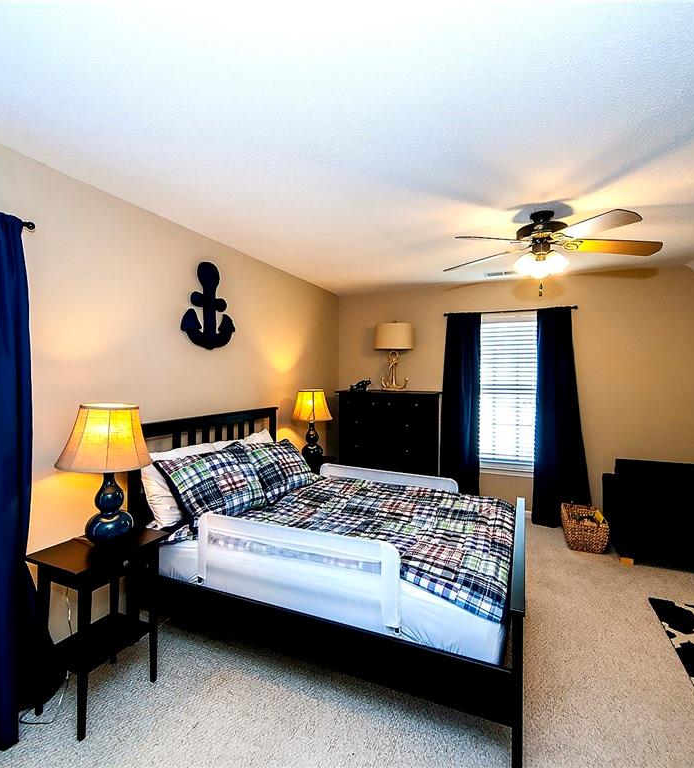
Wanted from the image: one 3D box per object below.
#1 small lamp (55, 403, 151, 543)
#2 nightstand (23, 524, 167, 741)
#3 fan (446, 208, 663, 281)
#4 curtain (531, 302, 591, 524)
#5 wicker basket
[{"bbox_3d":[-1.136,0.419,1.974,0.400,0.640,0.400,1,1,23],"label":"small lamp"},{"bbox_3d":[-1.126,1.089,1.899,0.352,0.705,0.455,1,1,26],"label":"nightstand"},{"bbox_3d":[1.173,-0.834,2.495,1.300,0.400,1.300,1,1,23],"label":"fan"},{"bbox_3d":[2.093,0.332,4.037,0.480,2.150,0.140,1,1,23],"label":"curtain"},{"bbox_3d":[2.081,1.271,3.647,0.340,0.290,0.440,1,1,23],"label":"wicker basket"}]

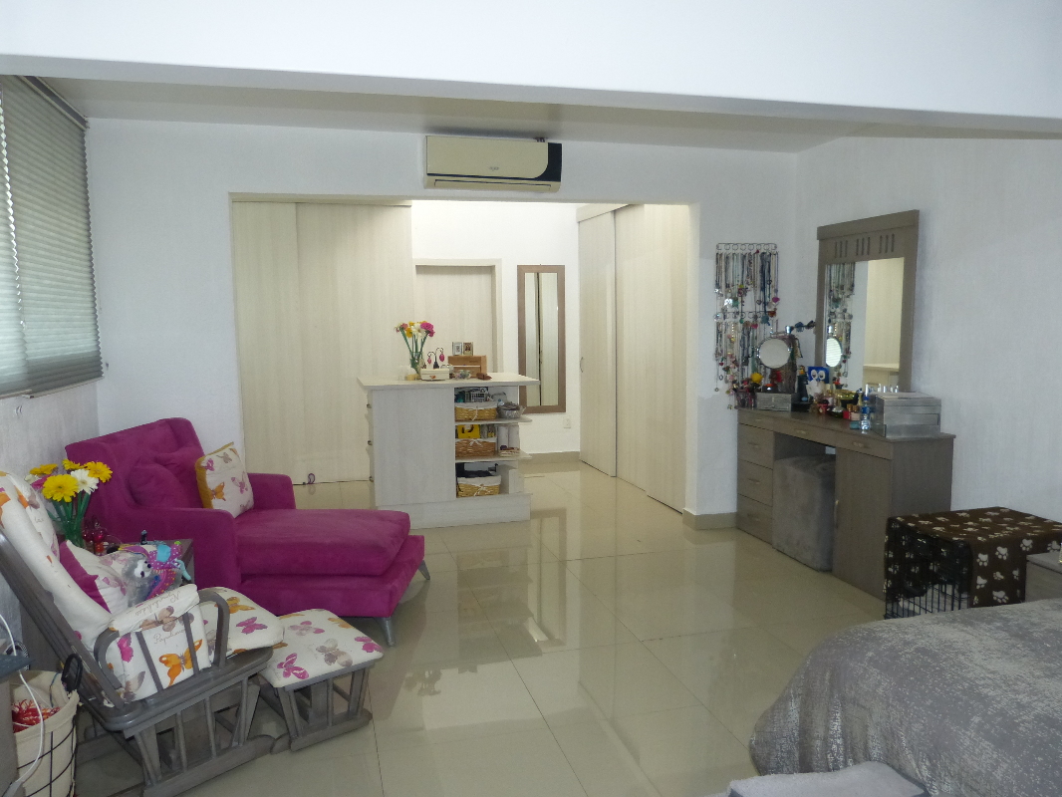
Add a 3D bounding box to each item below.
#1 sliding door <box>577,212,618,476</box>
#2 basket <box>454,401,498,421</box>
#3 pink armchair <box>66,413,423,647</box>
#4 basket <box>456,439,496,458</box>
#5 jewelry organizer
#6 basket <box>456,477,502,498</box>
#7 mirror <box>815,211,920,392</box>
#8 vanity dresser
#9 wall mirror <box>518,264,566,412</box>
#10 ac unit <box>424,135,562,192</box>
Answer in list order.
[{"bbox_3d":[0.641,-0.510,7.367,0.040,2.405,0.860,-2,6,-15],"label":"sliding door"},{"bbox_3d":[-0.420,0.078,5.590,0.313,0.140,0.230,-2,6,-15],"label":"basket"},{"bbox_3d":[-1.312,0.605,3.860,1.440,0.914,0.950,0,6,2],"label":"pink armchair"},{"bbox_3d":[-0.421,0.339,5.625,0.310,0.135,0.230,-2,6,-15],"label":"basket"},{"bbox_3d":[1.457,-0.495,5.191,0.460,1.085,0.070,-2,6,-15],"label":"jewelry organizer"},{"bbox_3d":[-0.399,0.621,5.617,0.320,0.155,0.230,-2,6,-15],"label":"basket"},{"bbox_3d":[1.985,-0.488,4.612,0.040,1.155,0.880,-2,6,-15],"label":"mirror"},{"bbox_3d":[1.820,0.545,4.642,0.415,0.822,1.465,-2,6,-15],"label":"vanity dresser"},{"bbox_3d":[0.118,-0.580,7.590,0.490,1.460,0.035,-2,6,-15],"label":"wall mirror"},{"bbox_3d":[-0.226,-1.384,4.582,0.806,0.268,0.200,-2,6,-15],"label":"ac unit"}]

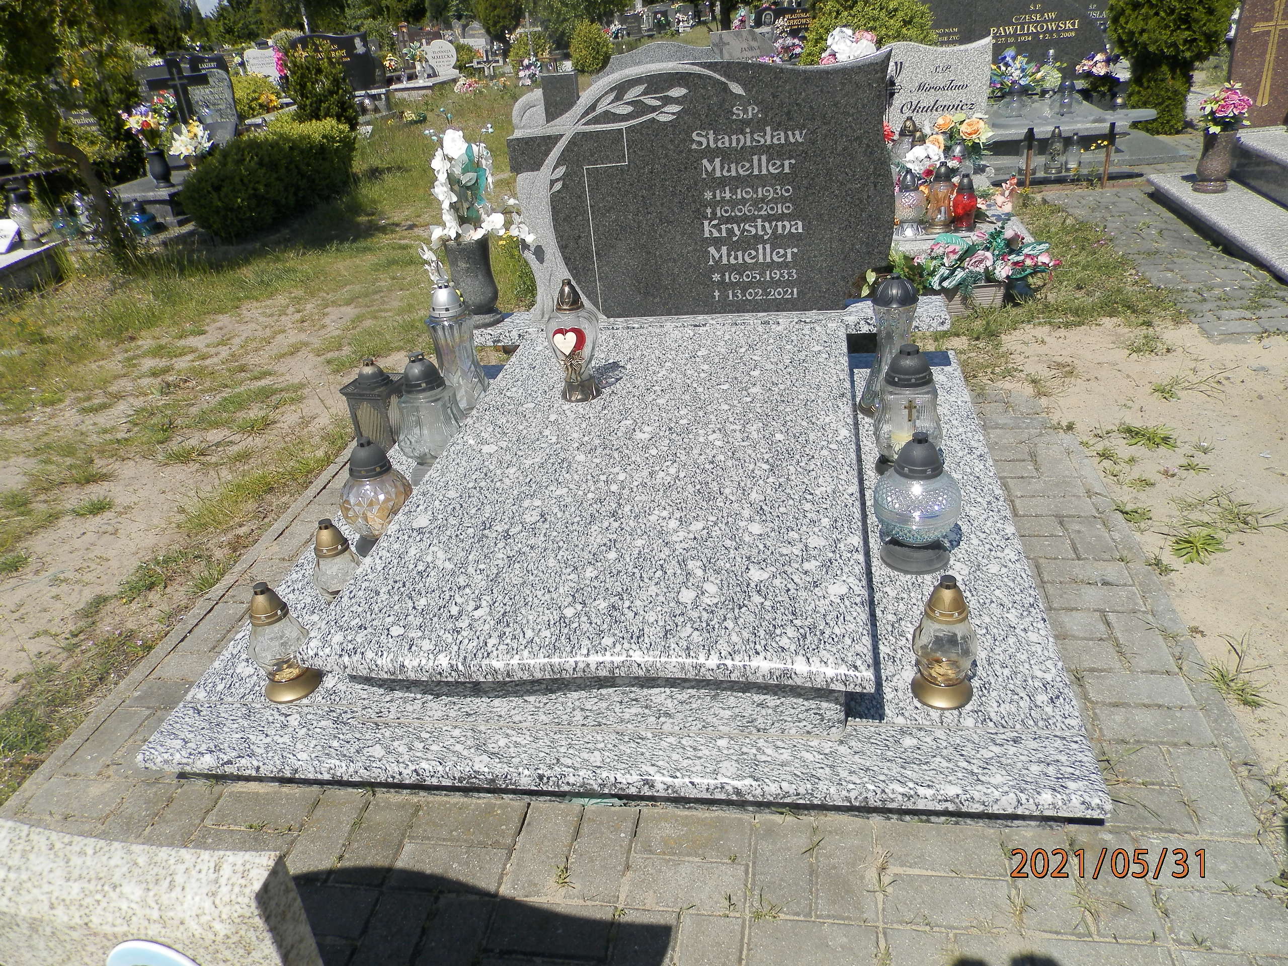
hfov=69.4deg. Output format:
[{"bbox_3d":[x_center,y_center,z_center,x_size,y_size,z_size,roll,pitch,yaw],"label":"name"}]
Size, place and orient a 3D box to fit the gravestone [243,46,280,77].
[{"bbox_3d":[-6.451,-6.919,15.801,0.580,0.750,0.150,-1,28,11],"label":"gravestone"}]

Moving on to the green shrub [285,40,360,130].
[{"bbox_3d":[-4.137,-5.075,11.999,0.900,1.200,0.850,-1,28,11],"label":"green shrub"}]

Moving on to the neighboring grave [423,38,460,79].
[{"bbox_3d":[-3.390,-7.151,15.667,0.600,0.610,0.130,-1,29,11],"label":"neighboring grave"}]

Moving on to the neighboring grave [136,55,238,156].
[{"bbox_3d":[-3.978,-3.285,8.159,0.950,0.850,0.350,-1,28,11],"label":"neighboring grave"}]

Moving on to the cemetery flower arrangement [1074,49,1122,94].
[{"bbox_3d":[3.072,-2.778,6.280,0.320,0.330,0.300,-1,28,11],"label":"cemetery flower arrangement"}]

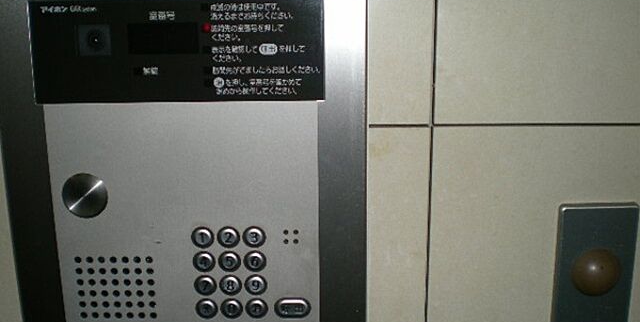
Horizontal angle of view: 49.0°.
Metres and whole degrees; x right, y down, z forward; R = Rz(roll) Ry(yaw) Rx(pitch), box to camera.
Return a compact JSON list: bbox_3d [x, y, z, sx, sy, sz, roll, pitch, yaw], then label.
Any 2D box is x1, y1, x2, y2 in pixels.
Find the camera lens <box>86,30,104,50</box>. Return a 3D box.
[{"bbox_3d":[-0.179,-0.098,0.564,0.015,0.015,0.010,0,13,1],"label":"camera lens"}]

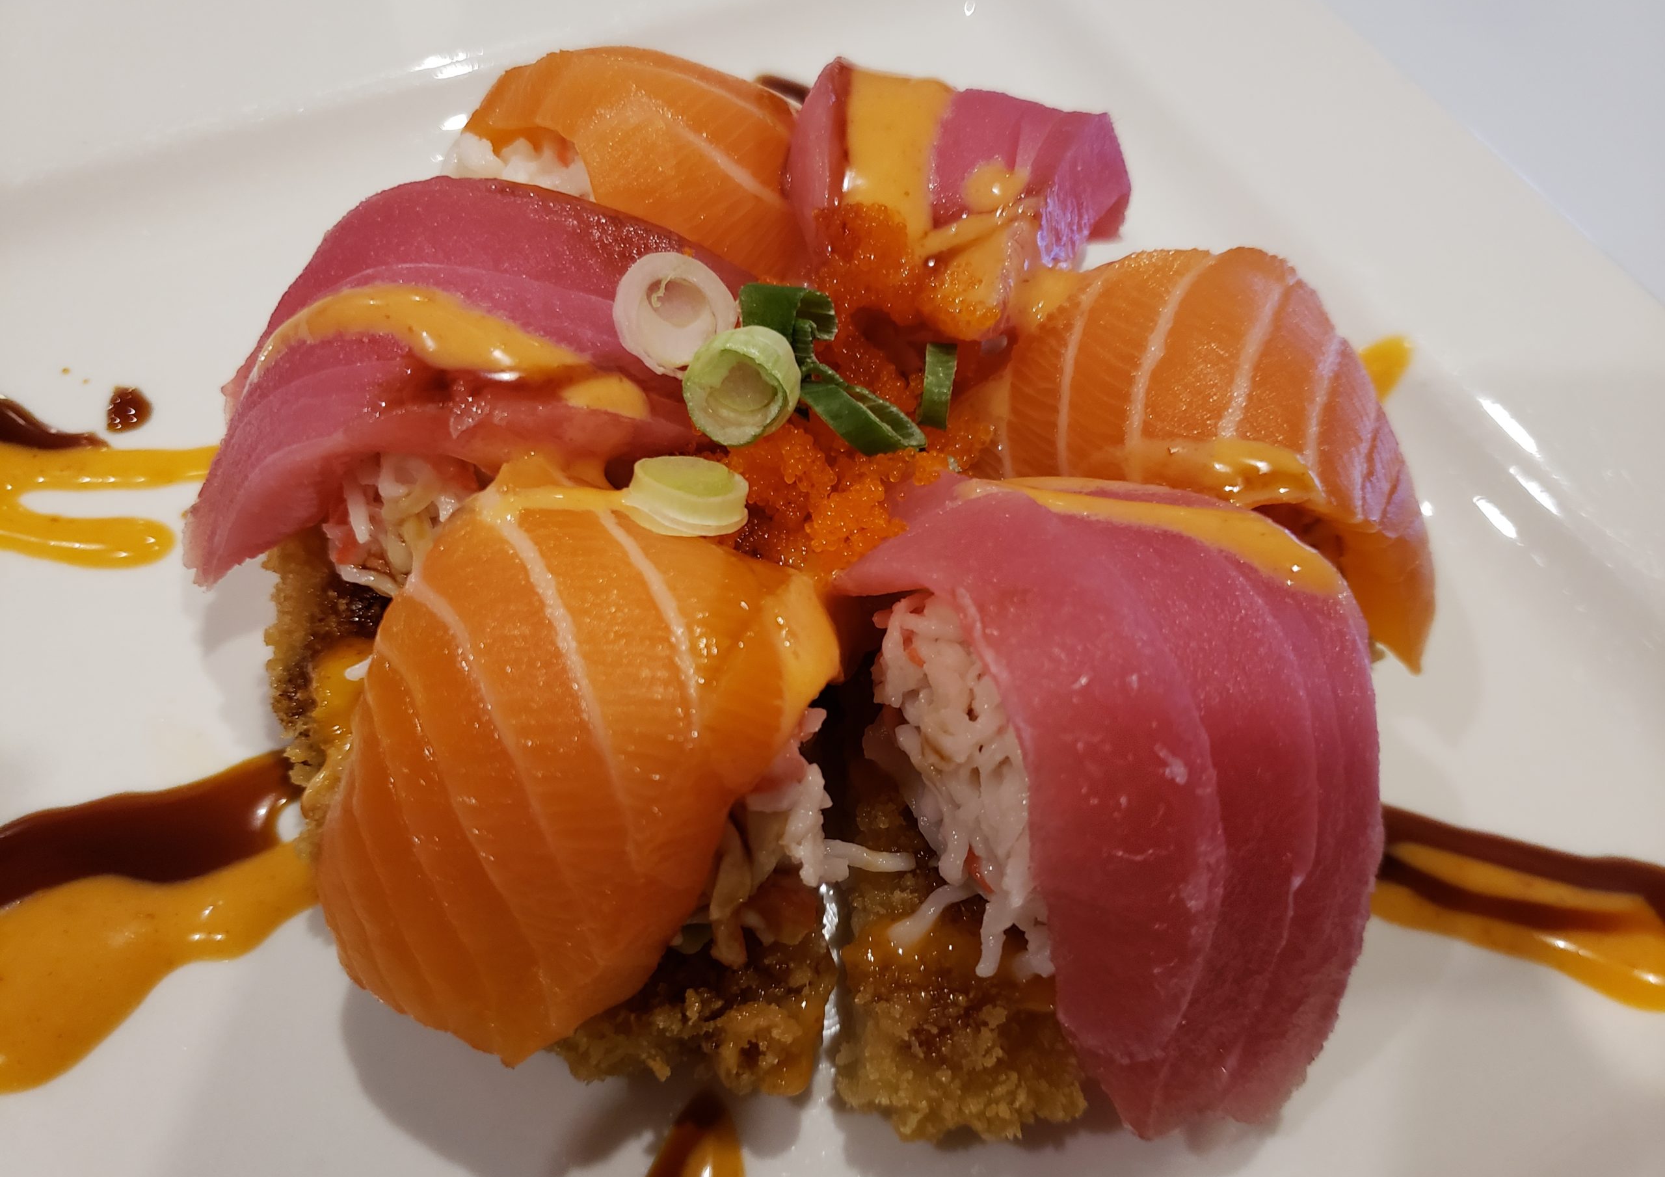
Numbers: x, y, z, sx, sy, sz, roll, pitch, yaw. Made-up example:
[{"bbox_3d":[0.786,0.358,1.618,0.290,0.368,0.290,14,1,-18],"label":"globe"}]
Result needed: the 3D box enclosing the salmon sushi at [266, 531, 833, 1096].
[{"bbox_3d":[-0.031,0.021,0.161,0.071,0.047,0.063,25,59,17],"label":"salmon sushi"}]

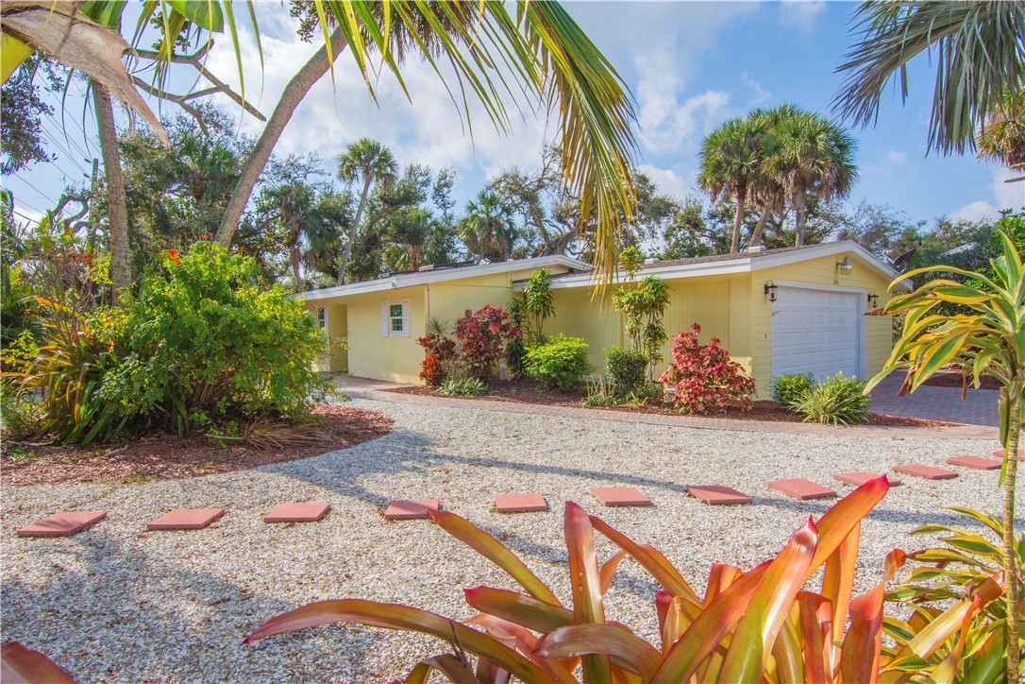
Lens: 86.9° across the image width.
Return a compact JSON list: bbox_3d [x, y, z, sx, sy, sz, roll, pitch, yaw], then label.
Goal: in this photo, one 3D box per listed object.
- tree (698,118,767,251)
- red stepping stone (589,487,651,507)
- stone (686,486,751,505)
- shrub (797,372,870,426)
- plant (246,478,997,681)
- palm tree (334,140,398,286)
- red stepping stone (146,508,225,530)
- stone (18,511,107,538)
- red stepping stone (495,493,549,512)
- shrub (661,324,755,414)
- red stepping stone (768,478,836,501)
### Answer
[{"bbox_3d":[10.117,-4.843,24.869,3.500,11.100,3.500,0,2,0],"label":"tree"},{"bbox_3d":[0.984,1.413,4.931,0.406,0.042,0.406,-1,1,-8],"label":"red stepping stone"},{"bbox_3d":[1.848,1.370,4.837,0.400,0.045,0.400,-1,2,-9],"label":"stone"},{"bbox_3d":[5.006,0.877,8.450,1.030,0.767,0.950,0,1,31],"label":"shrub"},{"bbox_3d":[0.234,0.873,1.377,1.650,1.070,1.200,0,2,0],"label":"plant"},{"bbox_3d":[-8.210,-5.096,29.500,3.900,11.994,3.400,-1,1,0],"label":"palm tree"},{"bbox_3d":[-2.678,1.462,4.458,0.406,0.042,0.406,-1,1,-5],"label":"red stepping stone"},{"bbox_3d":[-3.632,1.473,4.380,0.406,0.042,0.406,-1,1,-3],"label":"stone"},{"bbox_3d":[0.070,1.426,4.780,0.406,0.042,0.406,-1,1,-4],"label":"red stepping stone"},{"bbox_3d":[3.442,0.425,9.517,1.600,1.490,1.400,0,2,0],"label":"shrub"},{"bbox_3d":[2.669,1.361,4.977,0.400,0.045,0.400,-1,2,-15],"label":"red stepping stone"}]

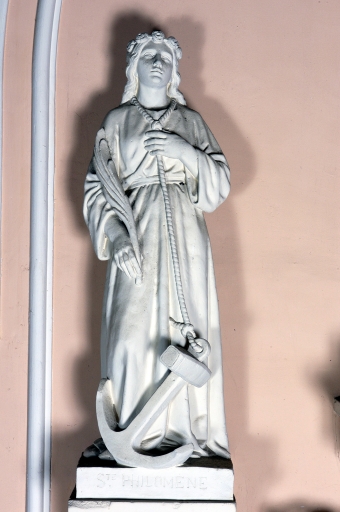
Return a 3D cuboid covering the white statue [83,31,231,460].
[{"bbox_3d":[-0.042,-0.037,4.680,0.460,1.350,0.390,1,1,0],"label":"white statue"}]

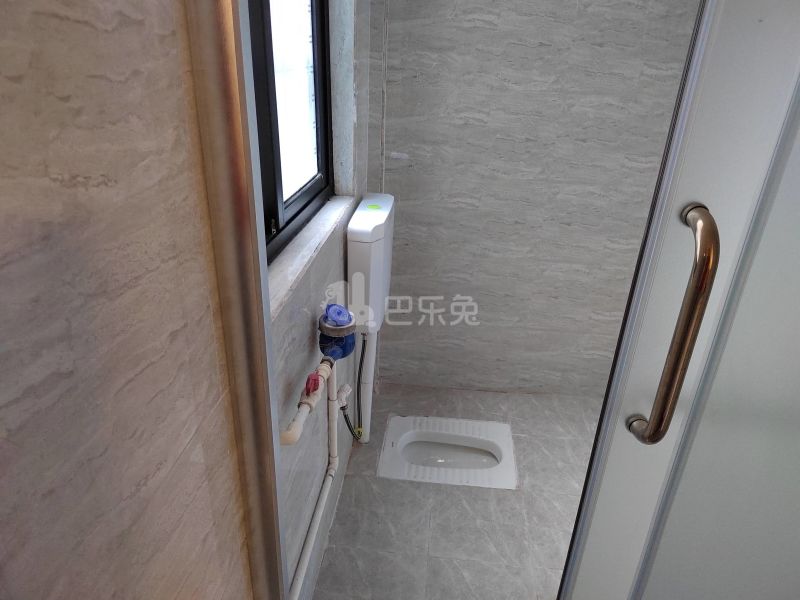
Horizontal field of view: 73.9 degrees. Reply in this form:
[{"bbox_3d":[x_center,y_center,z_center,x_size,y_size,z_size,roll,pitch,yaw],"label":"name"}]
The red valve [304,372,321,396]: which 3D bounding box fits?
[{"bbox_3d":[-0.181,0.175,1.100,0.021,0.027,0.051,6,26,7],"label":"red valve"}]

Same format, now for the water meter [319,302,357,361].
[{"bbox_3d":[-0.142,0.073,1.218,0.086,0.128,0.125,4,24,4],"label":"water meter"}]

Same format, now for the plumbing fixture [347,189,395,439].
[{"bbox_3d":[-0.103,0.117,1.894,0.108,0.900,0.420,4,24,4],"label":"plumbing fixture"}]

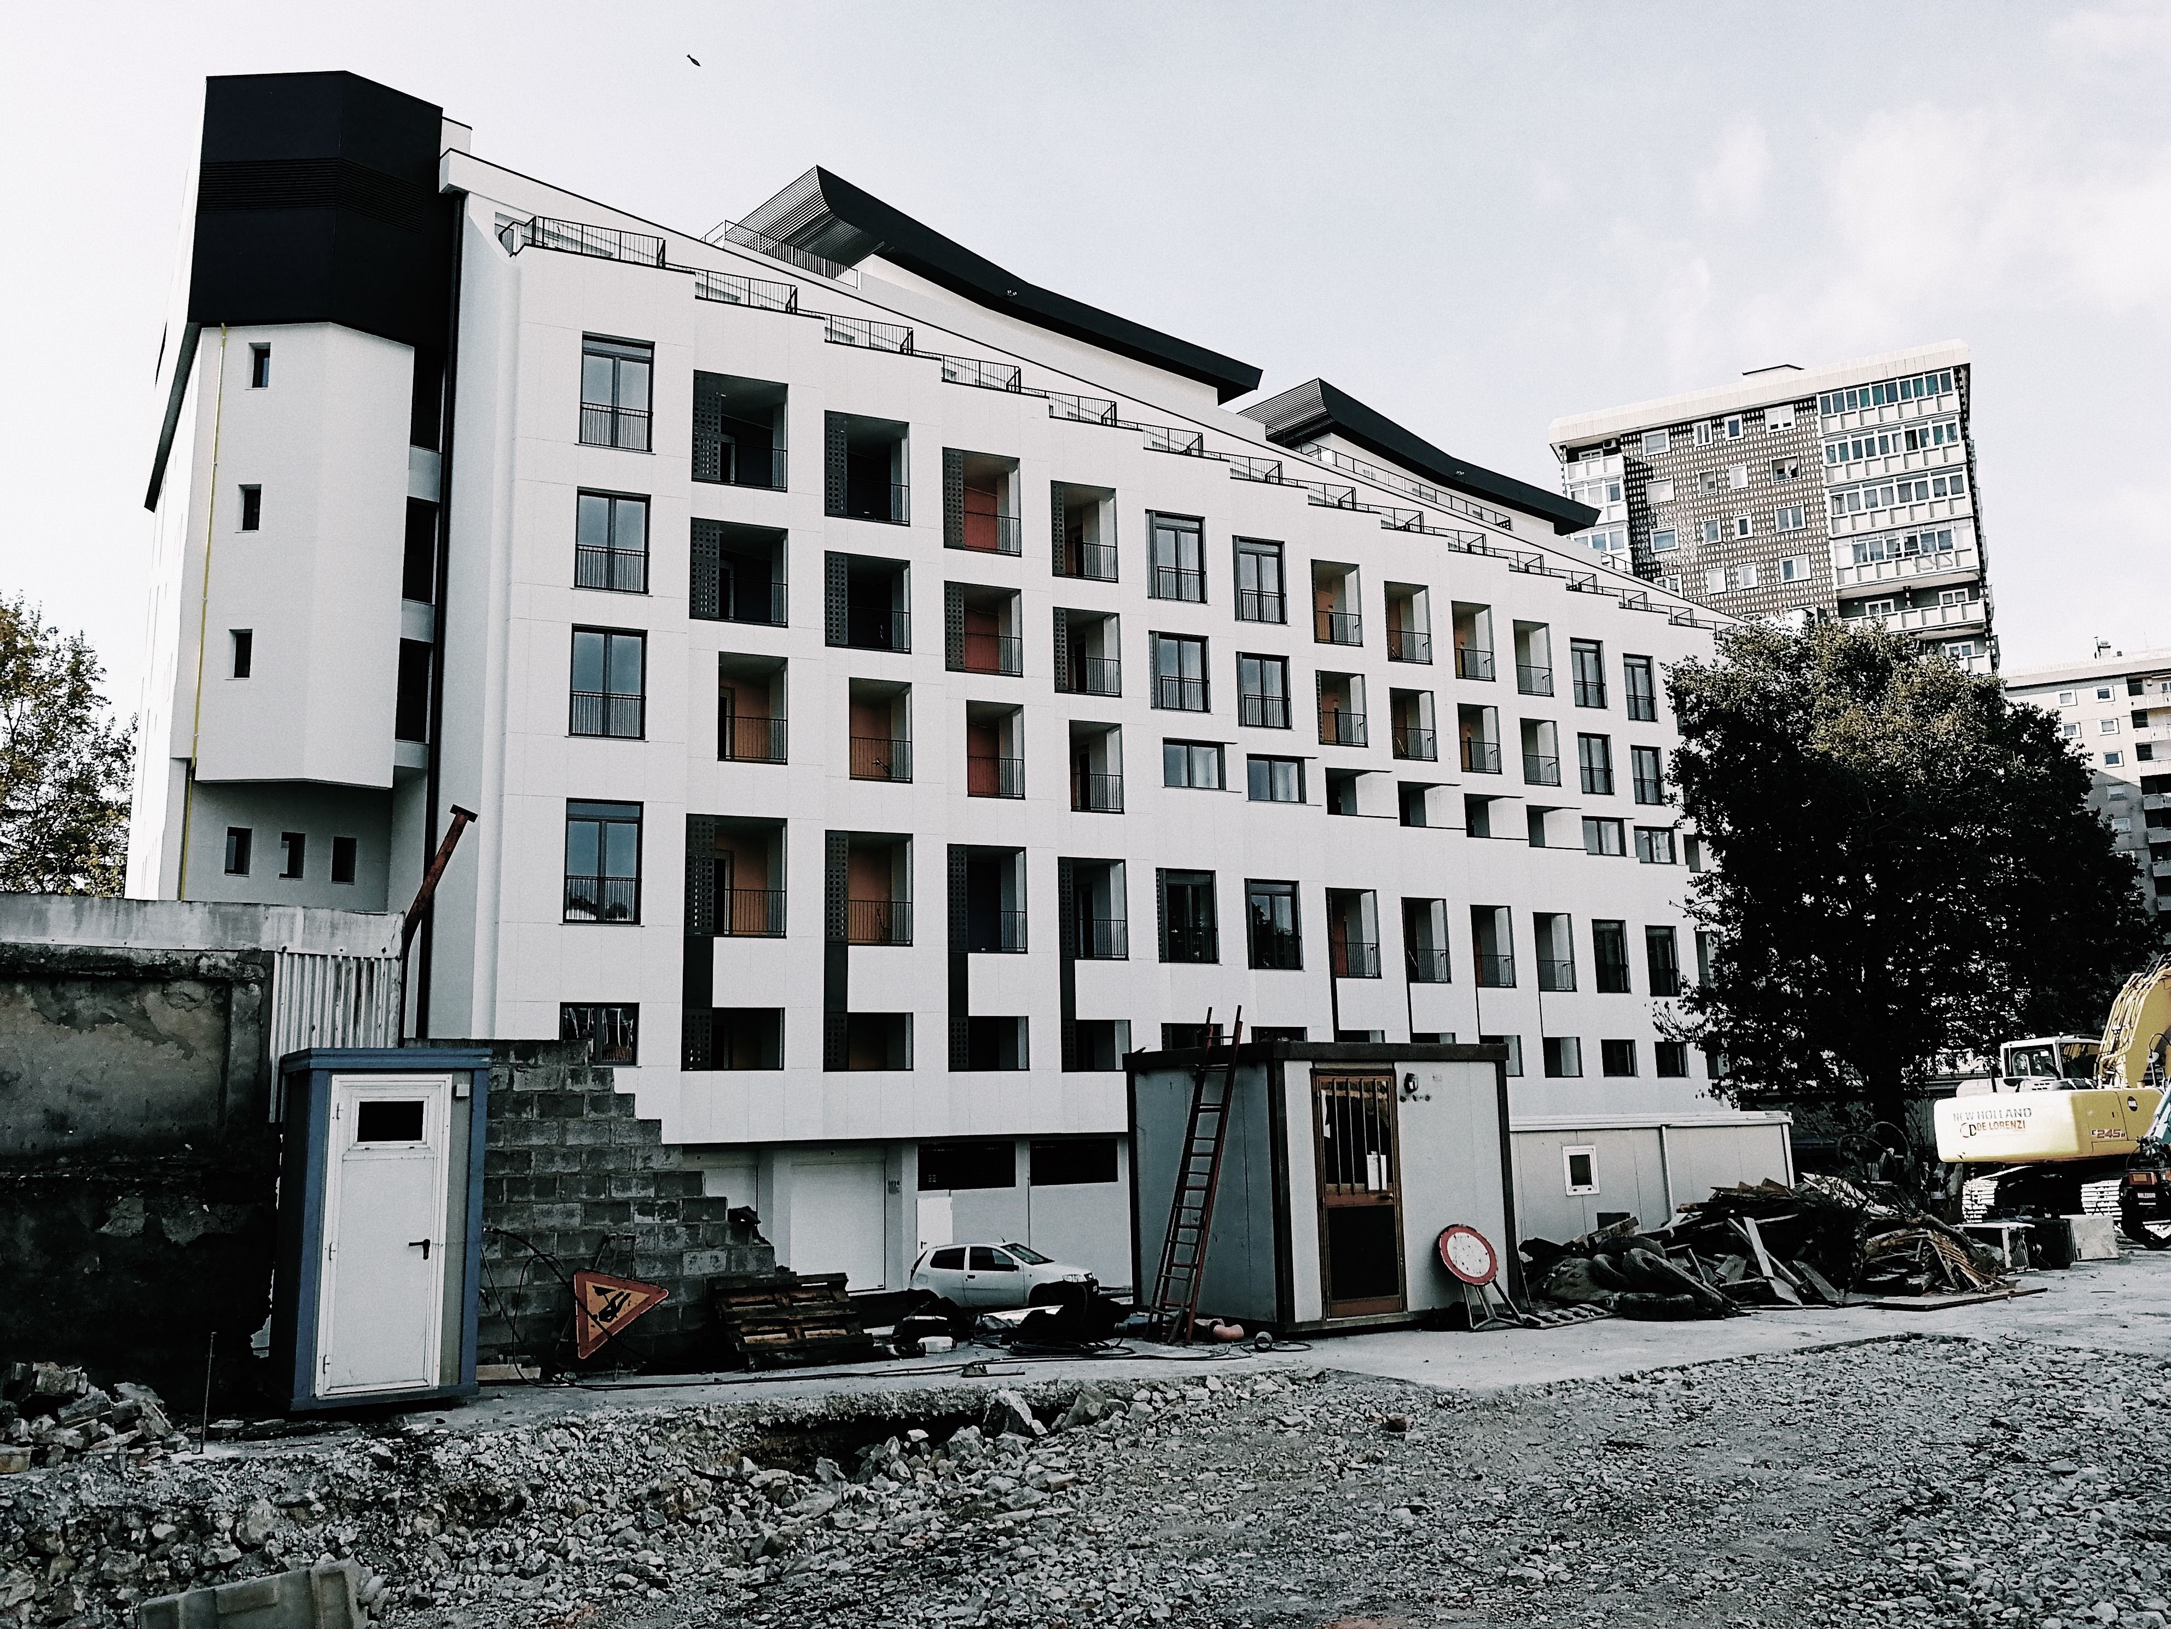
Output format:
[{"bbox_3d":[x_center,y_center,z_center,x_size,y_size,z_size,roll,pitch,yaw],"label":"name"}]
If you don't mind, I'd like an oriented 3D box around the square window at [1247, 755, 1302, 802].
[{"bbox_3d":[5.281,-0.959,47.457,1.730,1.300,0.180,3,-12,-22],"label":"square window"}]

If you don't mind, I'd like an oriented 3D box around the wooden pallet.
[{"bbox_3d":[-2.408,4.144,13.927,1.200,0.144,0.800,5,29,-31],"label":"wooden pallet"}]

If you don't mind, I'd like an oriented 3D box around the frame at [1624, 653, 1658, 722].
[{"bbox_3d":[20.394,-4.611,62.289,1.286,2.460,0.150,3,-11,-22],"label":"frame"}]

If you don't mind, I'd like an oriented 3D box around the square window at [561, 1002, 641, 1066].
[{"bbox_3d":[-9.478,4.316,32.954,1.461,1.261,0.180,3,-12,-22],"label":"square window"}]

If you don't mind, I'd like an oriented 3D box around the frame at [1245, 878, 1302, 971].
[{"bbox_3d":[5.252,3.098,47.179,1.643,2.490,0.150,3,-11,-22],"label":"frame"}]

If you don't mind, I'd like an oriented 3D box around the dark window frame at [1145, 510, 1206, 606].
[{"bbox_3d":[2.444,-7.000,46.256,1.756,2.516,0.180,3,-12,-22],"label":"dark window frame"}]

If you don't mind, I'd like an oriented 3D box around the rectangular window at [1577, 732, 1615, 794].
[{"bbox_3d":[17.908,-1.759,59.423,1.319,2.160,0.150,3,-11,-22],"label":"rectangular window"}]

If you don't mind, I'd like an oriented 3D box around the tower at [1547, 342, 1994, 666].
[{"bbox_3d":[42.098,-2.006,101.042,22.634,44.435,15.000,-6,-12,23],"label":"tower"}]

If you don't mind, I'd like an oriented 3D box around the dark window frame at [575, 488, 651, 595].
[{"bbox_3d":[-9.804,-5.647,35.156,1.456,2.148,0.150,3,-11,-22],"label":"dark window frame"}]

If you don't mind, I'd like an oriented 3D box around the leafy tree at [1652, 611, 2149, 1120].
[{"bbox_3d":[17.108,1.914,35.177,9.930,12.406,9.433,-1,-11,0],"label":"leafy tree"}]

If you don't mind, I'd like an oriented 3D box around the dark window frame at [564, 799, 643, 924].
[{"bbox_3d":[-9.557,0.960,33.587,1.461,2.484,0.180,3,-12,-22],"label":"dark window frame"}]

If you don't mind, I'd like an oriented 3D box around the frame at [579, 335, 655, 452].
[{"bbox_3d":[-9.878,-8.873,35.758,1.473,2.489,0.150,3,-11,-22],"label":"frame"}]

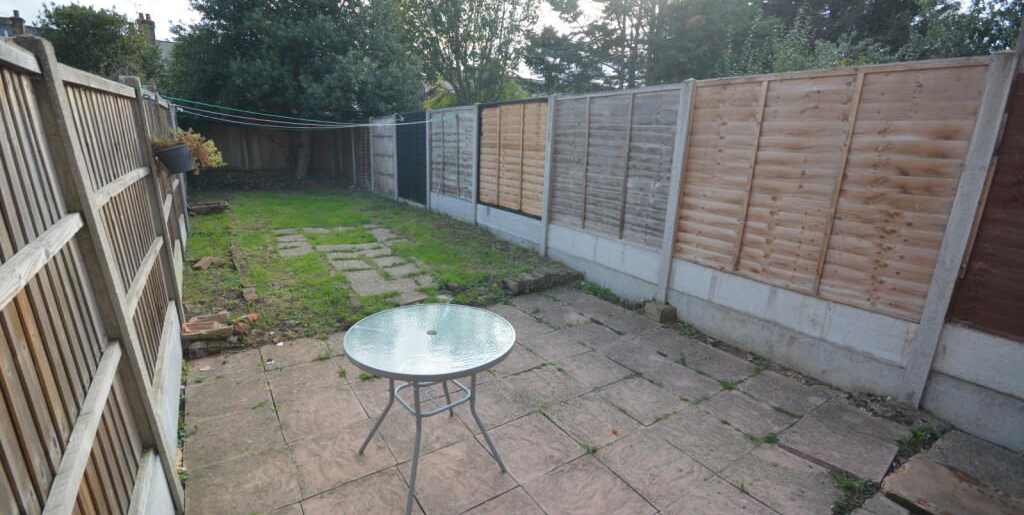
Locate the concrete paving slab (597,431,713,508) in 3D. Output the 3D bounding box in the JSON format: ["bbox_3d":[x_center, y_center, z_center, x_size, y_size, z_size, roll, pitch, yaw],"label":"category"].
[{"bbox_3d":[0.738,1.106,2.259,0.450,0.040,0.450,-7,16,-34],"label":"concrete paving slab"}]

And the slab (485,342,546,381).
[{"bbox_3d":[-0.025,0.805,3.293,0.450,0.050,0.450,-7,16,-33],"label":"slab"}]

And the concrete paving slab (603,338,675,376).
[{"bbox_3d":[0.990,0.812,3.410,0.425,0.050,0.450,-7,16,-33],"label":"concrete paving slab"}]

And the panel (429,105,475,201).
[{"bbox_3d":[-1.099,-1.897,7.763,0.050,1.549,1.820,-7,16,-33],"label":"panel"}]

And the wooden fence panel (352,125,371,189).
[{"bbox_3d":[-4.535,-3.108,13.045,0.050,1.851,1.830,-7,16,-33],"label":"wooden fence panel"}]

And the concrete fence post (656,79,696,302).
[{"bbox_3d":[1.555,-0.529,4.035,0.110,2.143,0.100,-6,15,-33],"label":"concrete fence post"}]

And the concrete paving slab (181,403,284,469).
[{"bbox_3d":[-1.521,0.978,2.341,0.446,0.050,0.450,-7,16,-33],"label":"concrete paving slab"}]

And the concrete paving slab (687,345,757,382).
[{"bbox_3d":[1.592,0.856,3.310,0.450,0.050,0.450,-7,16,-33],"label":"concrete paving slab"}]

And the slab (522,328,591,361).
[{"bbox_3d":[0.355,0.748,3.536,0.445,0.040,0.445,-7,16,-33],"label":"slab"}]

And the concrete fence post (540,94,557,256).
[{"bbox_3d":[0.515,-1.021,5.556,0.110,2.032,0.100,-7,16,-33],"label":"concrete fence post"}]

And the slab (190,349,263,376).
[{"bbox_3d":[-2.037,0.795,3.051,0.440,0.050,0.420,-7,16,-33],"label":"slab"}]

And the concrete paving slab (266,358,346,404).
[{"bbox_3d":[-1.389,0.845,2.929,0.445,0.040,0.445,-7,16,-33],"label":"concrete paving slab"}]

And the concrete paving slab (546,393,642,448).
[{"bbox_3d":[0.489,1.004,2.615,0.450,0.040,0.450,-6,16,-35],"label":"concrete paving slab"}]

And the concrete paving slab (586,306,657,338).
[{"bbox_3d":[1.085,0.672,4.024,0.450,0.050,0.450,-7,16,-33],"label":"concrete paving slab"}]

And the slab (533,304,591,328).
[{"bbox_3d":[0.484,0.609,4.258,0.450,0.040,0.450,-6,16,-35],"label":"slab"}]

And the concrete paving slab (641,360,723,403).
[{"bbox_3d":[1.222,0.894,3.047,0.445,0.040,0.445,-7,16,-33],"label":"concrete paving slab"}]

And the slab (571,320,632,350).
[{"bbox_3d":[0.752,0.723,3.870,0.450,0.040,0.450,-7,16,-34],"label":"slab"}]

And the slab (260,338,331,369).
[{"bbox_3d":[-1.650,0.759,3.308,0.450,0.040,0.420,-7,16,-34],"label":"slab"}]

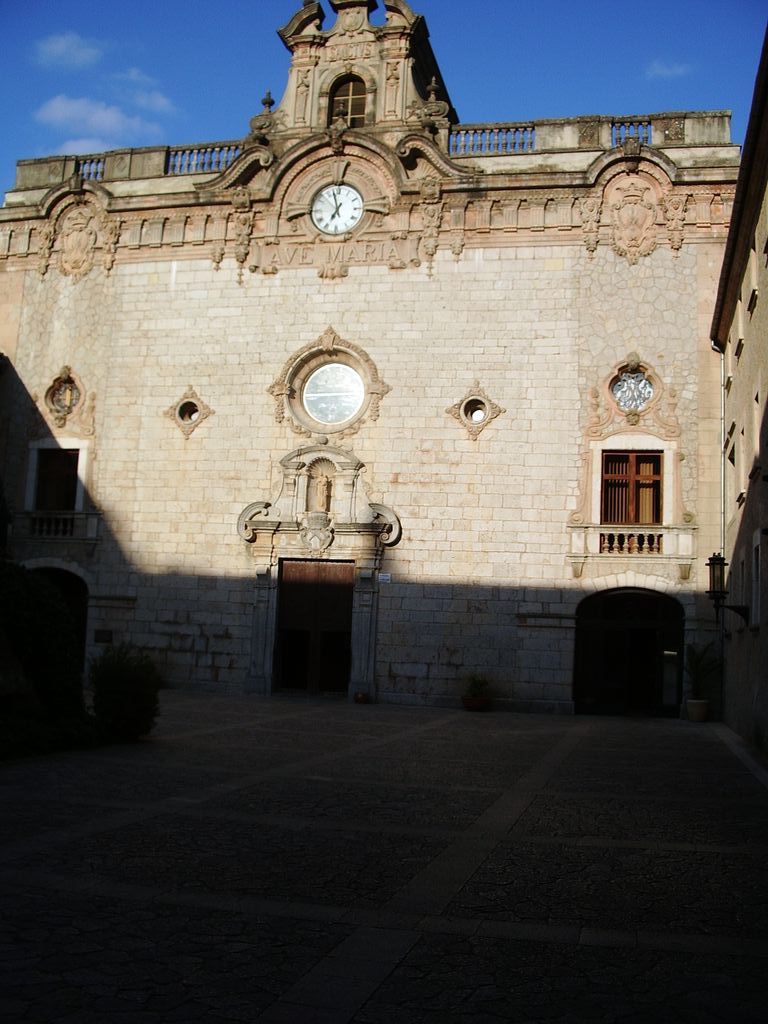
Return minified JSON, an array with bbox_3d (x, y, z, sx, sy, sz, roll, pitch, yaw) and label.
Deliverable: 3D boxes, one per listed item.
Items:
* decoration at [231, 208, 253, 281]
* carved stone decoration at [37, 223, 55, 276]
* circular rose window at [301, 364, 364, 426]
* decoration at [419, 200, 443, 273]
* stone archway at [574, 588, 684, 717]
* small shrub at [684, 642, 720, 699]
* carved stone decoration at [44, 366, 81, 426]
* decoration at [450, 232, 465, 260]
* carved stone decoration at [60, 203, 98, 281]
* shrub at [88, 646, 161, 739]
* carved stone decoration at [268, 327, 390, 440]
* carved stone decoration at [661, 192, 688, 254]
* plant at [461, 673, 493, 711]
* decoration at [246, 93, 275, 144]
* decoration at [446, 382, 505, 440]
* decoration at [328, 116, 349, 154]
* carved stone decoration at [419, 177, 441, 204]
[{"bbox_3d":[-4.226,-7.906,30.724,0.490,2.107,0.300,1,-7,14],"label":"decoration"},{"bbox_3d":[-9.424,-7.310,28.907,0.400,1.500,0.250,1,-7,11],"label":"carved stone decoration"},{"bbox_3d":[-1.477,-3.484,30.440,1.900,1.900,0.250,1,-8,14],"label":"circular rose window"},{"bbox_3d":[1.319,-7.801,29.328,0.539,2.009,0.300,1,-7,14],"label":"decoration"},{"bbox_3d":[7.585,4.326,32.140,3.268,3.730,0.700,1,-8,14],"label":"stone archway"},{"bbox_3d":[7.238,3.617,23.540,0.780,1.260,0.750,1,-7,11],"label":"small shrub"},{"bbox_3d":[-10.003,-3.597,32.241,1.250,1.920,0.350,1,-8,14],"label":"carved stone decoration"},{"bbox_3d":[1.892,-6.857,26.644,0.330,0.640,0.200,1,-7,11],"label":"decoration"},{"bbox_3d":[-9.492,-8.403,32.181,1.098,2.254,0.300,1,-7,14],"label":"carved stone decoration"},{"bbox_3d":[-3.770,2.615,15.186,1.000,1.330,1.000,1,-7,11],"label":"shrub"},{"bbox_3d":[-1.555,-3.646,29.560,3.479,3.214,0.450,1,-7,14],"label":"carved stone decoration"},{"bbox_3d":[7.190,-7.125,25.645,0.650,1.520,0.250,1,-7,11],"label":"carved stone decoration"},{"bbox_3d":[2.413,4.703,26.954,0.735,0.911,0.706,1,-7,14],"label":"plant"},{"bbox_3d":[-4.447,-14.290,37.619,0.920,1.750,0.750,1,-8,14],"label":"decoration"},{"bbox_3d":[3.011,-3.311,34.108,1.889,1.896,0.250,1,-8,14],"label":"decoration"},{"bbox_3d":[-1.356,-10.995,30.249,0.539,0.960,0.500,1,-7,14],"label":"decoration"},{"bbox_3d":[1.549,-10.923,35.189,0.680,0.850,0.500,1,-8,14],"label":"carved stone decoration"}]

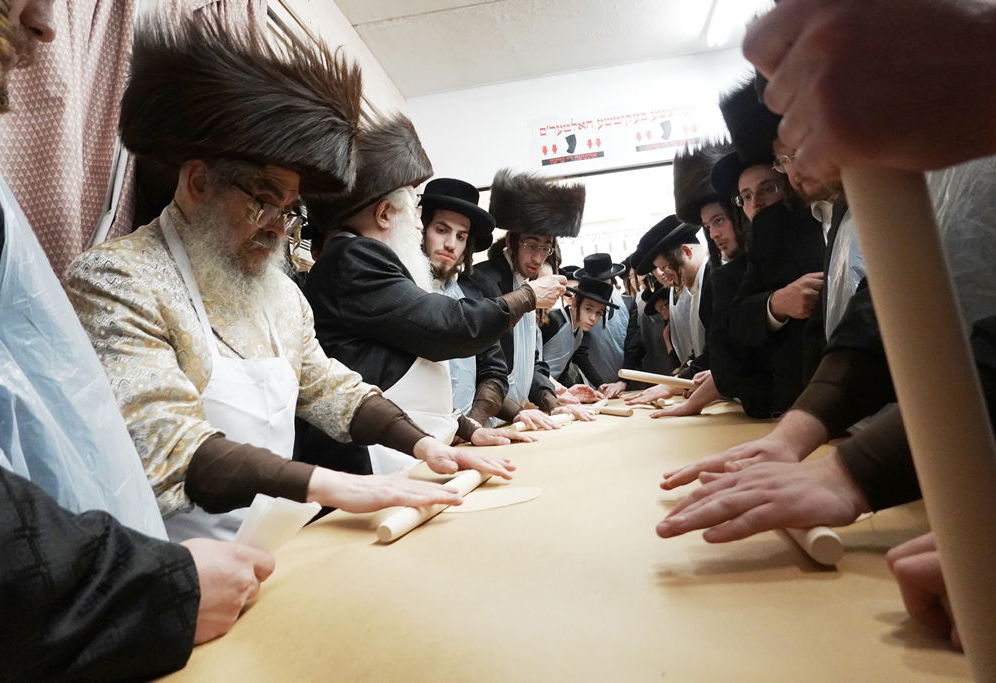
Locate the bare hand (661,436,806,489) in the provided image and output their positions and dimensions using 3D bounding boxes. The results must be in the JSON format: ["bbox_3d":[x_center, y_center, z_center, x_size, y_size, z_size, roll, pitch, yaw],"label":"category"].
[{"bbox_3d":[0.308,0.155,0.882,0.200,0.060,0.100,-9,0,-15],"label":"bare hand"}]

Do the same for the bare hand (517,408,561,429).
[{"bbox_3d":[0.111,0.215,1.865,0.090,0.055,0.170,-5,8,-39],"label":"bare hand"}]

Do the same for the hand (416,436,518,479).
[{"bbox_3d":[-0.054,0.207,1.225,0.190,0.060,0.100,9,5,22],"label":"hand"}]

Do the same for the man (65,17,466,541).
[{"bbox_3d":[-0.324,0.353,1.068,0.655,1.600,0.590,-6,-1,19],"label":"man"}]

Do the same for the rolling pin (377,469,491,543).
[{"bbox_3d":[-0.073,0.233,1.052,0.026,0.026,0.430,-6,-1,18],"label":"rolling pin"}]

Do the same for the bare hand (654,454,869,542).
[{"bbox_3d":[0.260,0.158,0.678,0.205,0.060,0.110,-5,-1,-12],"label":"bare hand"}]

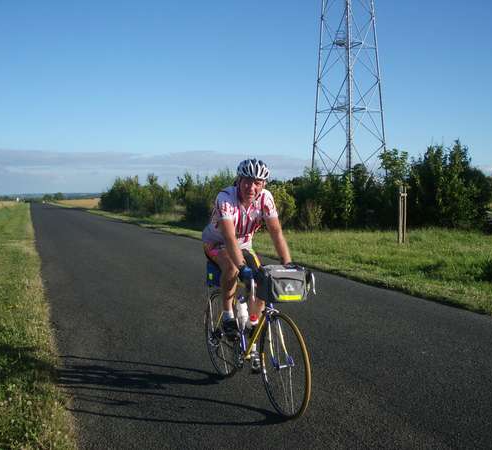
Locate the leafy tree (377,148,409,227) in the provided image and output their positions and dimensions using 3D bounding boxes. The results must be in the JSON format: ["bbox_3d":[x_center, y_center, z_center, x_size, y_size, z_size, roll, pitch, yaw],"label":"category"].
[{"bbox_3d":[4.513,-0.892,18.634,1.050,2.928,1.050,0,3,0],"label":"leafy tree"}]

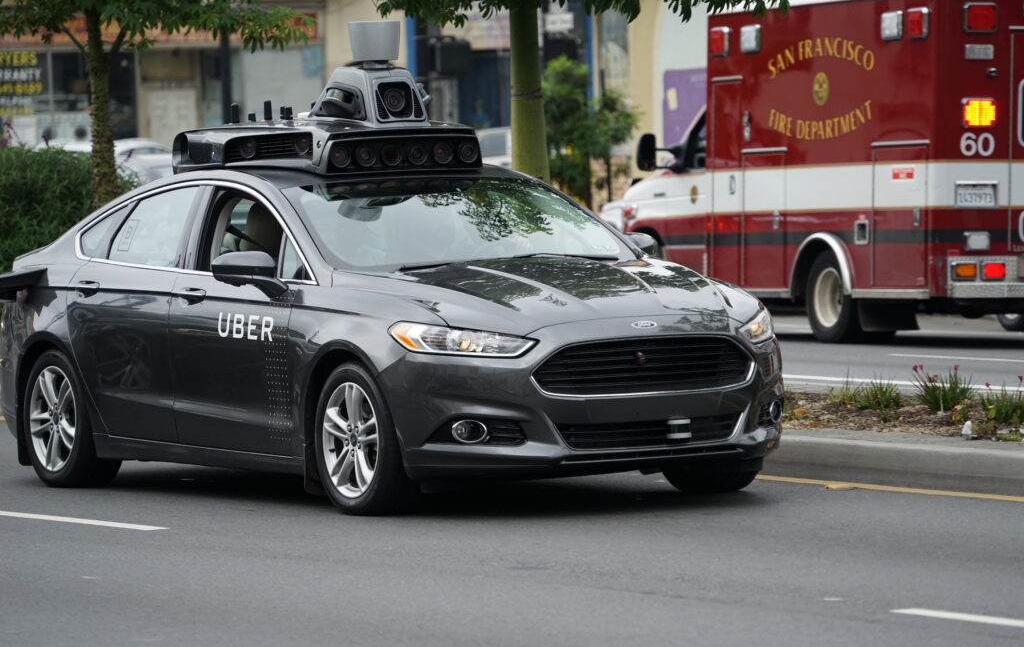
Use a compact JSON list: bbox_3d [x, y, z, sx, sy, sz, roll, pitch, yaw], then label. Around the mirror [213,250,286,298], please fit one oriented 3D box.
[{"bbox_3d":[-1.127,-0.210,24.442,0.235,0.205,0.260,-3,3,-30],"label":"mirror"}]

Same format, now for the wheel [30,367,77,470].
[{"bbox_3d":[-2.041,0.437,26.329,0.180,0.487,0.487,-3,3,-30],"label":"wheel"}]

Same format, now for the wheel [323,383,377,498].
[{"bbox_3d":[-0.596,0.484,23.872,0.180,0.487,0.487,-3,3,-30],"label":"wheel"}]

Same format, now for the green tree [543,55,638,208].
[{"bbox_3d":[0.810,-1.790,61.000,1.120,2.100,1.100,-2,2,0],"label":"green tree"}]

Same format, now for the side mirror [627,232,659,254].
[{"bbox_3d":[0.509,-0.304,25.403,0.235,0.205,0.260,-3,3,-30],"label":"side mirror"}]

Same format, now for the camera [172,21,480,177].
[{"bbox_3d":[-0.787,-1.012,25.663,1.040,0.680,1.210,-3,3,-30],"label":"camera"}]

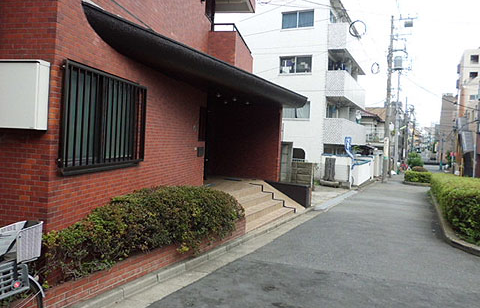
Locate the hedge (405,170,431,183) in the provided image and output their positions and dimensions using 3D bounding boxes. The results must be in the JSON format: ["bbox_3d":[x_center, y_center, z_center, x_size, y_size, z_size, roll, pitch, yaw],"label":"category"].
[{"bbox_3d":[12.250,1.651,24.460,1.900,0.650,2.000,4,3,27],"label":"hedge"}]

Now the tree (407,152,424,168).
[{"bbox_3d":[19.960,0.796,41.000,1.950,2.000,1.950,4,3,26],"label":"tree"}]

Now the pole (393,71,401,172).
[{"bbox_3d":[17.847,-3.605,40.800,0.340,11.500,0.340,3,2,27],"label":"pole"}]

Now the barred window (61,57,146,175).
[{"bbox_3d":[-1.598,-0.390,4.471,0.140,1.140,1.750,3,3,11],"label":"barred window"}]

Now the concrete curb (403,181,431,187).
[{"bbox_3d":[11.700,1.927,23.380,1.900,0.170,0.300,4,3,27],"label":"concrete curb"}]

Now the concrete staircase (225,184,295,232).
[{"bbox_3d":[0.290,1.225,8.330,1.100,0.640,2.900,4,3,27],"label":"concrete staircase"}]

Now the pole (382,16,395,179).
[{"bbox_3d":[10.238,-3.744,24.800,0.360,11.360,0.360,3,2,27],"label":"pole"}]

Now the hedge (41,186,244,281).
[{"bbox_3d":[-1.166,0.985,5.182,1.280,0.570,4.040,4,3,23],"label":"hedge"}]

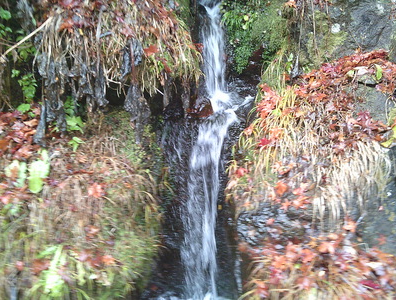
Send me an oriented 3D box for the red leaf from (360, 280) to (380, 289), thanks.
[{"bbox_3d":[0.602,0.469,1.370,0.070,0.012,0.035,0,31,6],"label":"red leaf"}]

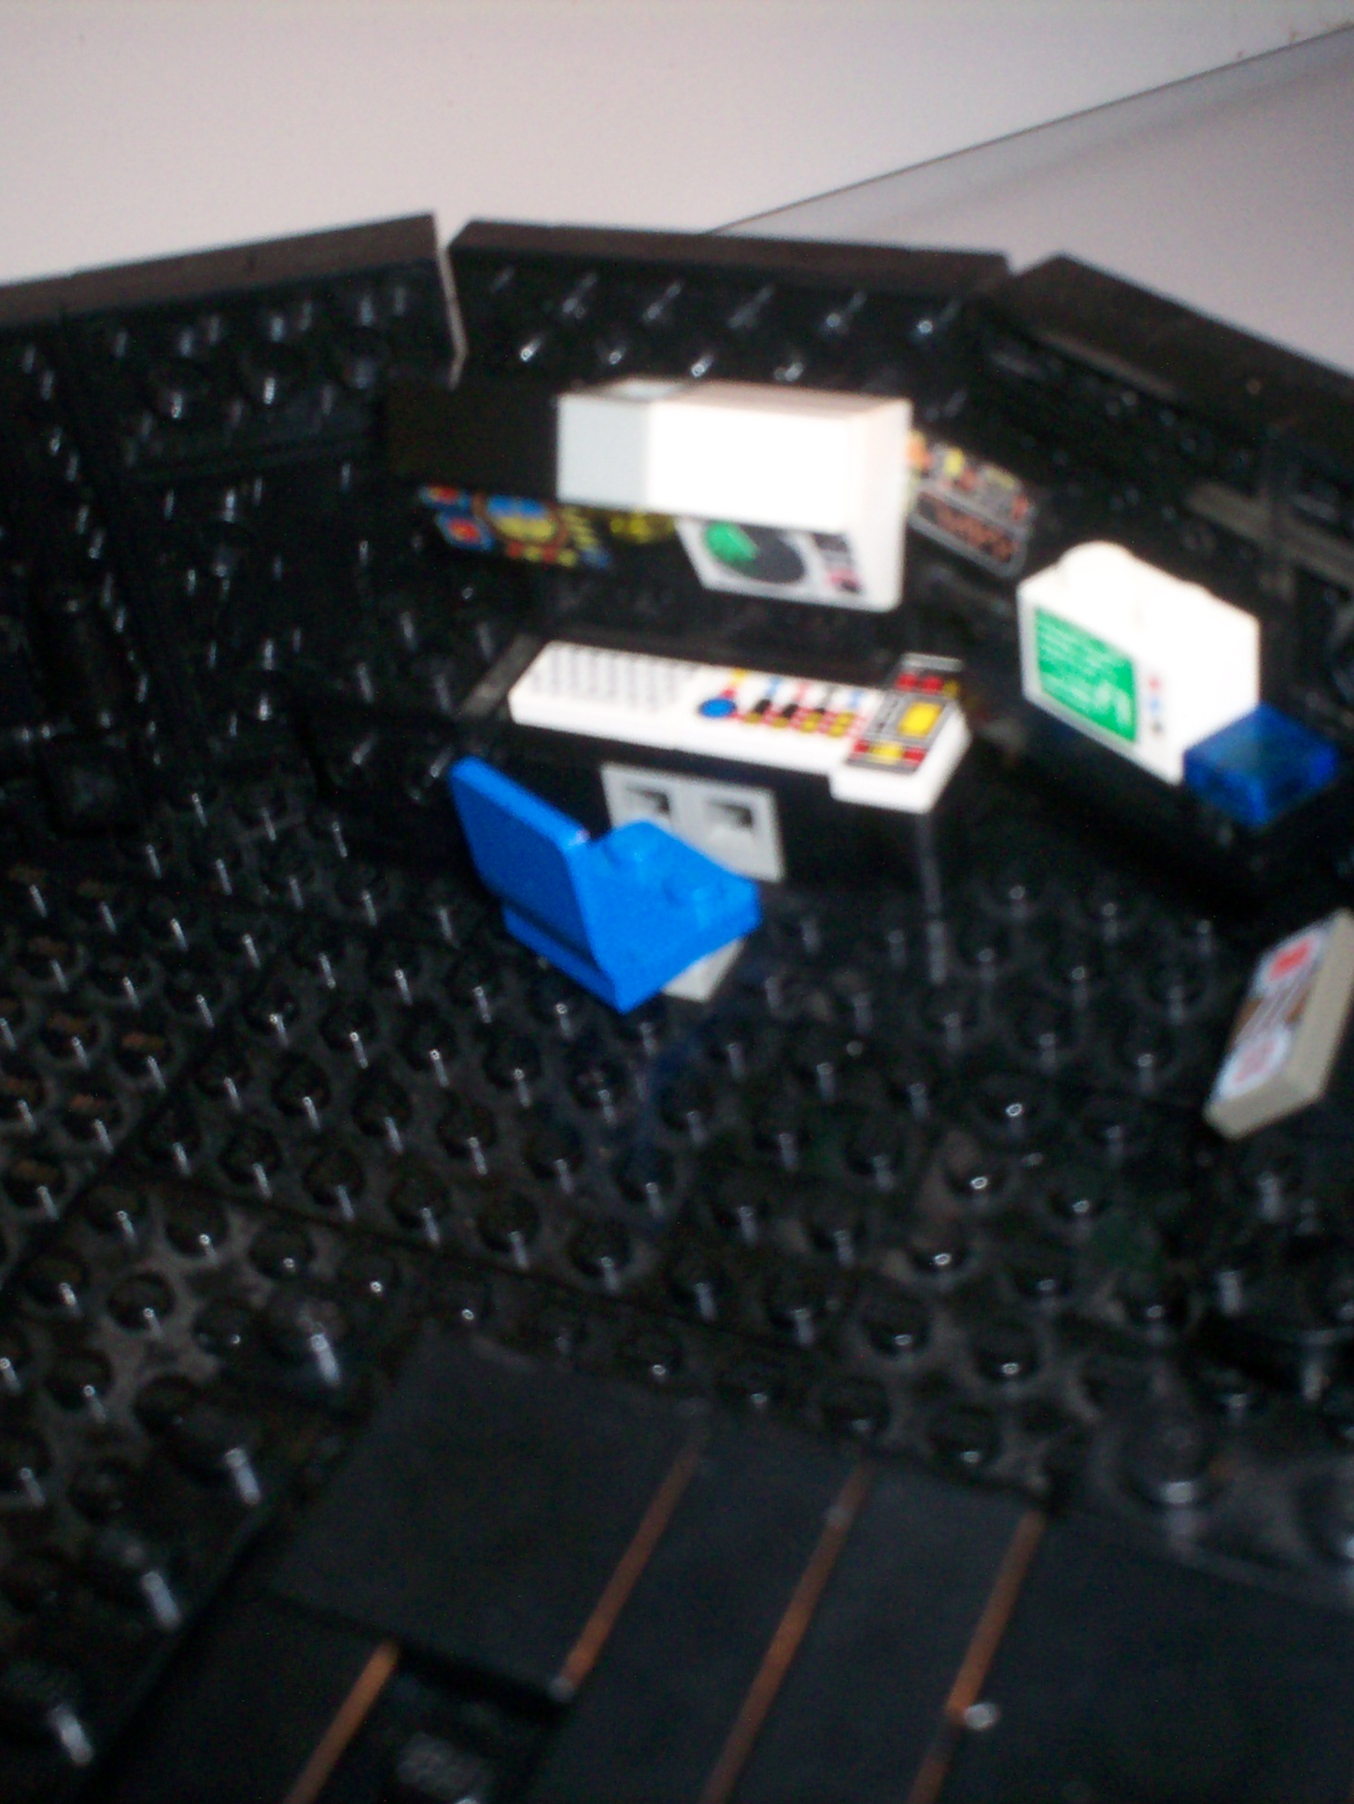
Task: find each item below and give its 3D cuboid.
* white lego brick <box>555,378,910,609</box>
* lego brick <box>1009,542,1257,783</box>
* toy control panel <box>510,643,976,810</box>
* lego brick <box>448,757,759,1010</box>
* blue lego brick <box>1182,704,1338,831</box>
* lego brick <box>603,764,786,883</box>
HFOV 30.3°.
[{"bbox_3d":[0.004,-0.031,0.194,0.024,0.016,0.012,9,20,22],"label":"white lego brick"},{"bbox_3d":[0.034,-0.019,0.186,0.008,0.011,0.016,-31,44,-24],"label":"lego brick"},{"bbox_3d":[0.006,-0.017,0.217,0.040,0.003,0.016,11,44,24],"label":"toy control panel"},{"bbox_3d":[-0.006,-0.005,0.208,0.017,0.018,0.016,-32,44,-25],"label":"lego brick"},{"bbox_3d":[0.042,-0.010,0.181,0.008,0.004,0.008,-31,44,-24],"label":"blue lego brick"},{"bbox_3d":[0.003,-0.009,0.223,0.016,0.010,0.008,11,43,23],"label":"lego brick"}]

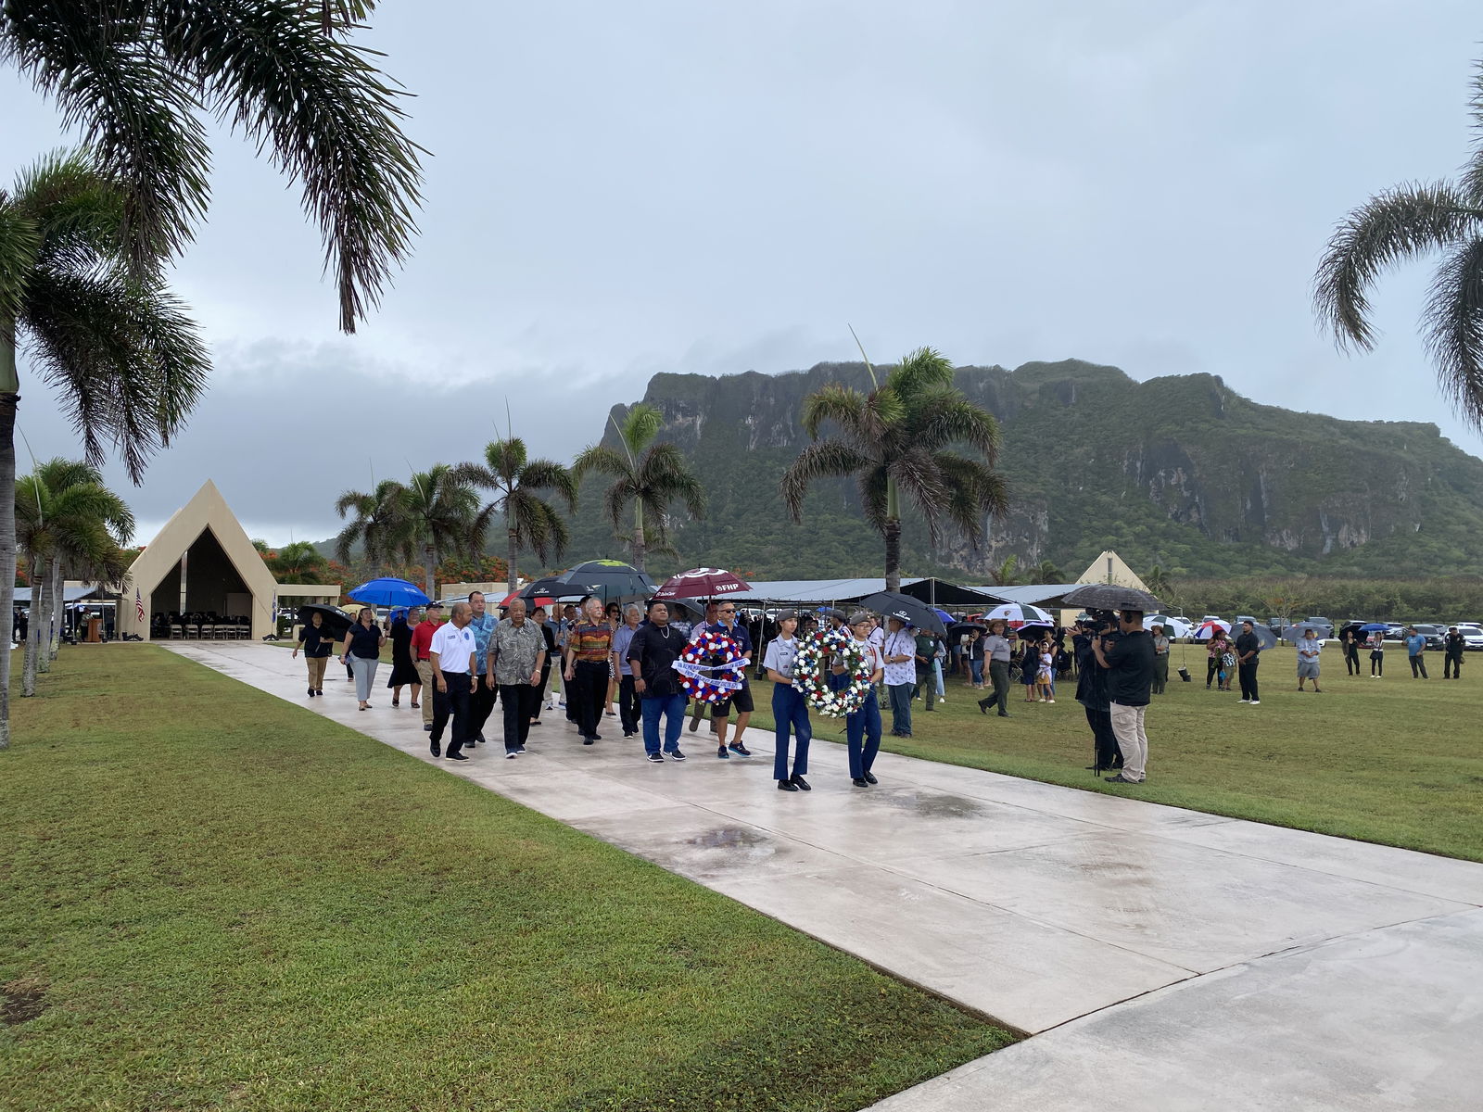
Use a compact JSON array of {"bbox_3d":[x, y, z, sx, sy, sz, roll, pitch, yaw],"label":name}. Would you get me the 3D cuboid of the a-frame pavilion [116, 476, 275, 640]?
[{"bbox_3d":[-30.750,0.370,62.600,7.400,8.600,8.000,2,-4,-31],"label":"a-frame pavilion"}]

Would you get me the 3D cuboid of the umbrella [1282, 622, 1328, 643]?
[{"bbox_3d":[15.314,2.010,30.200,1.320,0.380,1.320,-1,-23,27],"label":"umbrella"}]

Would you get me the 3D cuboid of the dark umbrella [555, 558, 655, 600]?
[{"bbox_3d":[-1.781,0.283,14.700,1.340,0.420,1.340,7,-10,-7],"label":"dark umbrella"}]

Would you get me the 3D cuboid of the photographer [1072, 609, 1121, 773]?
[{"bbox_3d":[3.902,1.478,12.200,0.680,1.750,0.580,0,-3,3],"label":"photographer"}]

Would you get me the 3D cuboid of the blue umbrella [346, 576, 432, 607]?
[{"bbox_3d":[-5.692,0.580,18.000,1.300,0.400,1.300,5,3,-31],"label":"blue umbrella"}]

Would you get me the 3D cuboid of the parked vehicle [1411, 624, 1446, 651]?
[{"bbox_3d":[45.567,5.426,74.000,1.950,1.750,4.750,-1,-3,22],"label":"parked vehicle"}]

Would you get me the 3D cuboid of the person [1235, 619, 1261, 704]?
[{"bbox_3d":[10.558,2.220,23.200,0.420,1.760,0.550,2,-3,-32],"label":"person"}]

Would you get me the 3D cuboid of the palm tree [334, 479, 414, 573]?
[{"bbox_3d":[-16.322,0.283,49.500,3.500,7.300,3.500,2,-3,-31],"label":"palm tree"}]

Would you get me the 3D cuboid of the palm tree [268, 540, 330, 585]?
[{"bbox_3d":[-27.777,2.075,70.000,3.800,6.000,3.800,2,-3,-22],"label":"palm tree"}]

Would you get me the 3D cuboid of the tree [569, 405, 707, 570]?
[{"bbox_3d":[-2.522,-0.356,27.400,3.300,6.800,3.300,0,-3,-5],"label":"tree"}]

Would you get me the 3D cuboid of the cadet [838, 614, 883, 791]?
[{"bbox_3d":[1.098,1.322,10.250,0.480,1.620,0.400,2,-3,-28],"label":"cadet"}]

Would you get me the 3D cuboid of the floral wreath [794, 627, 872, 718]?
[{"bbox_3d":[0.818,1.040,9.950,0.740,0.800,0.200,2,-3,-27],"label":"floral wreath"}]

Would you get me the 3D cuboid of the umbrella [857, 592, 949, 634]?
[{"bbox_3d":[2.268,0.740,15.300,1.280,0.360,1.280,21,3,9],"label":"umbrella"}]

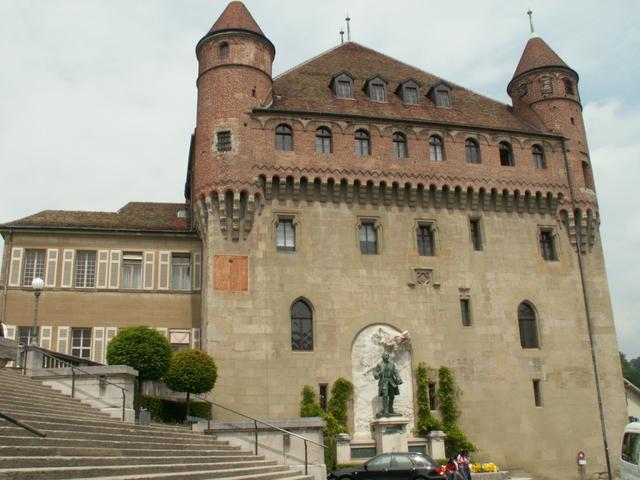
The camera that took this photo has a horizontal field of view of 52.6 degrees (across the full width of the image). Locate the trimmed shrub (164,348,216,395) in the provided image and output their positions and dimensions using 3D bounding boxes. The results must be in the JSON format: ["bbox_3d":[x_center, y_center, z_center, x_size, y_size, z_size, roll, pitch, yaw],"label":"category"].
[{"bbox_3d":[-4.965,5.042,24.811,2.000,1.780,2.000,0,-16,-7],"label":"trimmed shrub"}]

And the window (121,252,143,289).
[{"bbox_3d":[-9.779,1.622,33.811,1.014,1.949,0.200,0,-16,-7],"label":"window"}]

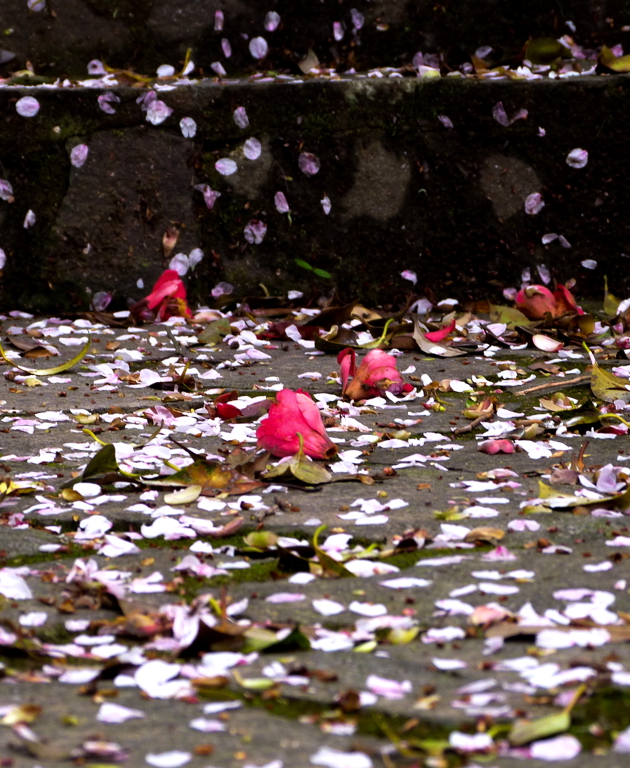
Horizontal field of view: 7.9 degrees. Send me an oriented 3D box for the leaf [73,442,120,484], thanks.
[{"bbox_3d":[-0.108,0.039,2.270,0.023,0.019,0.022,0,7,0],"label":"leaf"}]

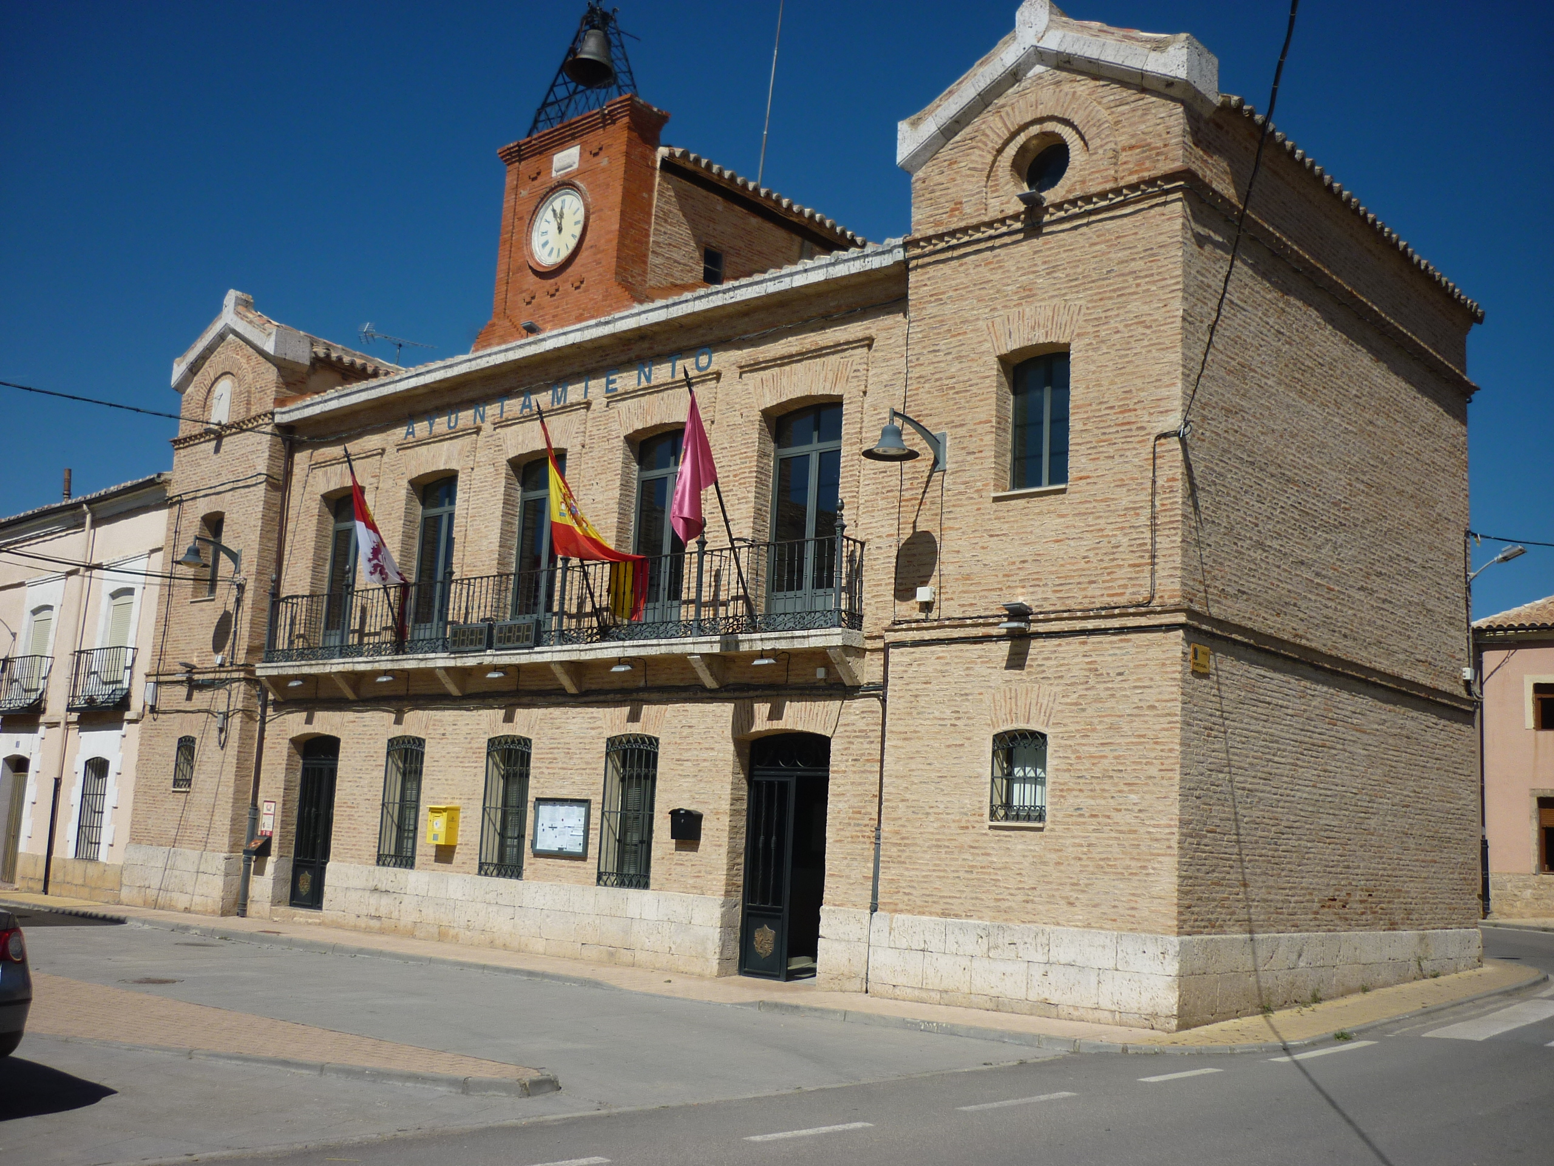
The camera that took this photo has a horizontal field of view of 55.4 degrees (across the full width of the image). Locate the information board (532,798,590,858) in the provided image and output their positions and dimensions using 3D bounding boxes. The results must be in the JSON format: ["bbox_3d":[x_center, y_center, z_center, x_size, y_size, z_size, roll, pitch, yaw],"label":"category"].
[{"bbox_3d":[-3.006,3.405,20.676,1.090,0.770,0.090,-5,-13,40],"label":"information board"}]

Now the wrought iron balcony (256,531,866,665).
[{"bbox_3d":[-3.621,0.422,20.058,11.752,1.040,0.455,-5,-13,41],"label":"wrought iron balcony"}]

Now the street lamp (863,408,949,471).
[{"bbox_3d":[1.478,-1.611,16.590,0.630,0.570,1.280,-5,-13,40],"label":"street lamp"}]

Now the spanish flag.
[{"bbox_3d":[-2.271,-0.804,18.084,0.754,2.379,1.469,-5,-13,41],"label":"spanish flag"}]

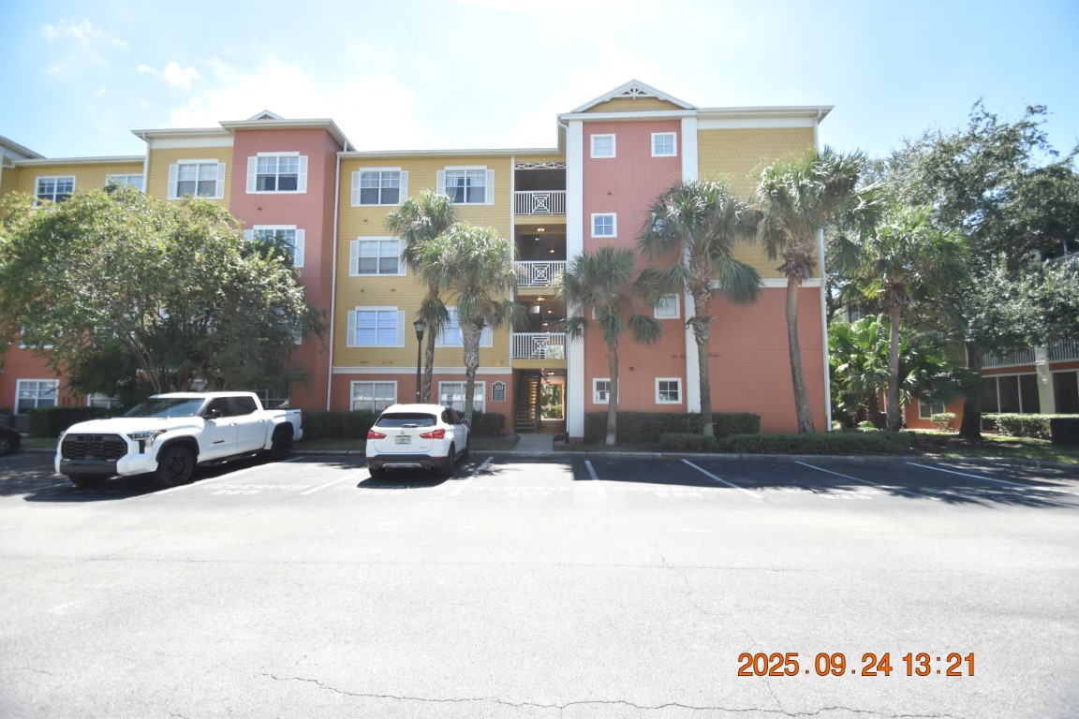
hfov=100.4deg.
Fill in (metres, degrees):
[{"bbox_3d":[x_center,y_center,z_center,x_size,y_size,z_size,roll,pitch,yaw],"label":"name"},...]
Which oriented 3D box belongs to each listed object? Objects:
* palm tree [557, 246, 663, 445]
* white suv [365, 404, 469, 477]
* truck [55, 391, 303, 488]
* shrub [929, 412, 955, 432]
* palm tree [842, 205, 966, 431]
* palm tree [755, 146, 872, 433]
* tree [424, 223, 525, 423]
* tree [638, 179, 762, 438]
[{"bbox_3d":[2.445,-0.550,15.394,3.700,6.850,3.590,0,-5,0],"label":"palm tree"},{"bbox_3d":[-2.986,1.989,11.722,1.900,1.600,4.450,0,-5,-3],"label":"white suv"},{"bbox_3d":[-8.326,1.754,11.207,2.080,1.980,5.930,0,-5,0],"label":"truck"},{"bbox_3d":[18.332,2.855,20.438,0.940,0.890,0.910,0,-5,0],"label":"shrub"},{"bbox_3d":[13.175,-1.368,16.062,3.470,8.610,3.360,0,-5,0],"label":"palm tree"},{"bbox_3d":[9.585,-2.305,15.334,3.500,10.350,3.400,0,-5,0],"label":"palm tree"},{"bbox_3d":[-2.350,-1.022,16.033,3.650,7.890,3.540,0,-5,0],"label":"tree"},{"bbox_3d":[5.586,-1.746,15.390,4.100,9.240,3.980,0,-5,0],"label":"tree"}]

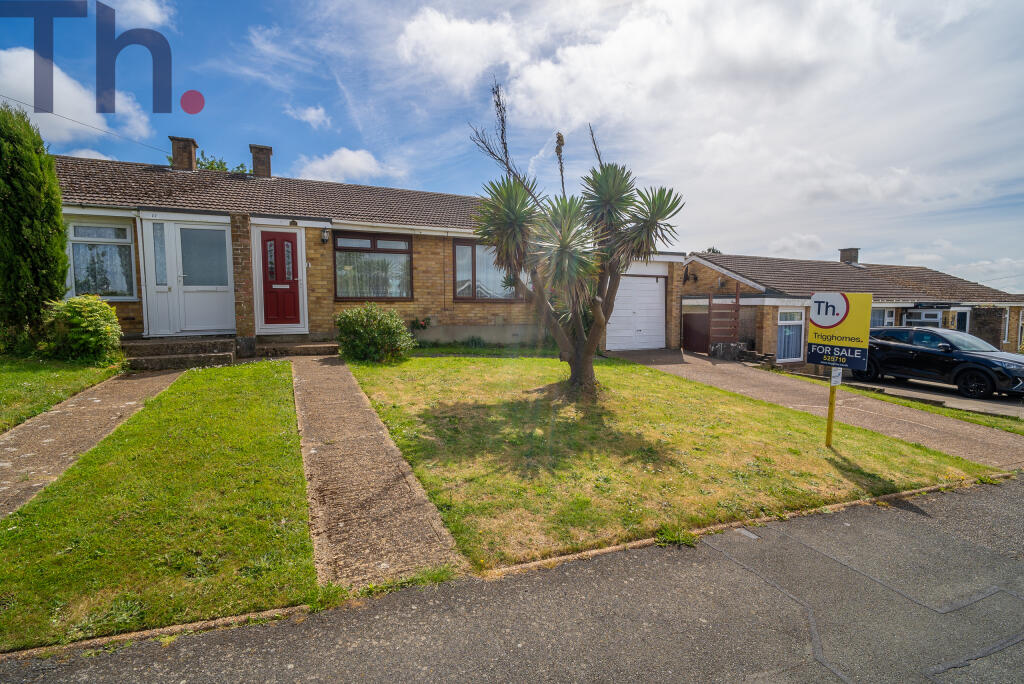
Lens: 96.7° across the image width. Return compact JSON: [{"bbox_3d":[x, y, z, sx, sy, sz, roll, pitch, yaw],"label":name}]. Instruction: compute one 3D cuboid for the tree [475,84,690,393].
[{"bbox_3d":[1.000,-1.530,7.000,3.200,4.650,2.600,0,4,0],"label":"tree"}]

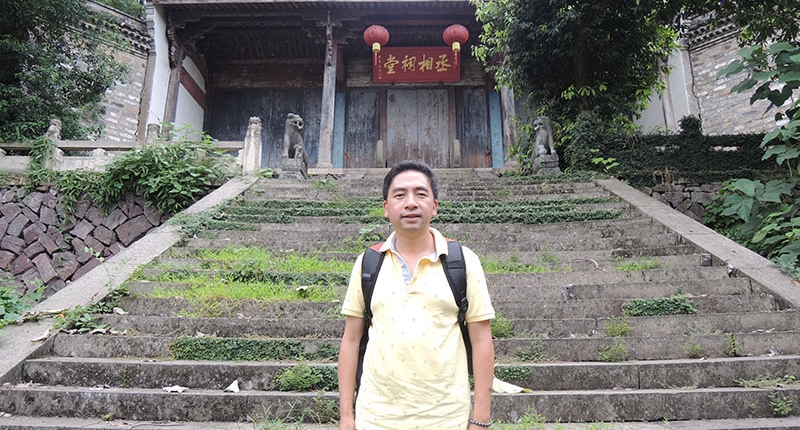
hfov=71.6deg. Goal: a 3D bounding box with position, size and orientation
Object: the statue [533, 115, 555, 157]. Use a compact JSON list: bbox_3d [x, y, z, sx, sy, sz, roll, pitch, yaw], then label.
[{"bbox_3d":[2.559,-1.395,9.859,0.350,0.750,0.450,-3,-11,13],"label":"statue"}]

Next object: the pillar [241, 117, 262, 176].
[{"bbox_3d":[-2.566,-1.203,9.668,0.270,1.030,0.270,0,-11,0],"label":"pillar"}]

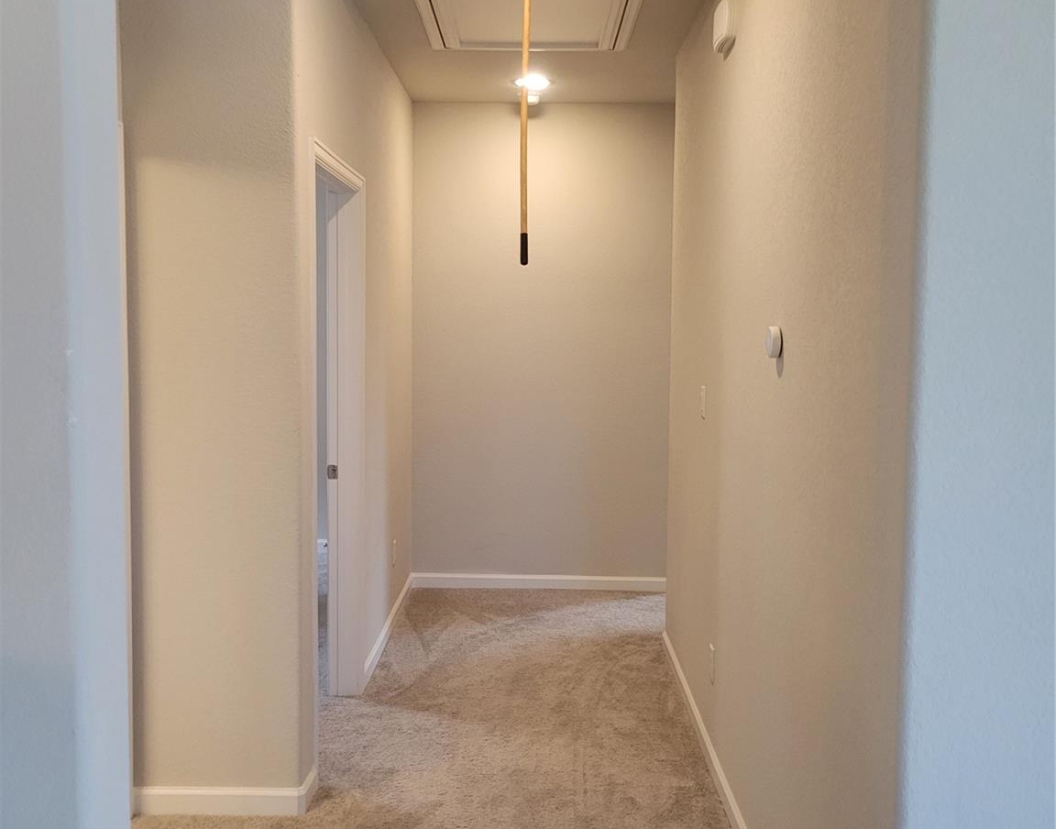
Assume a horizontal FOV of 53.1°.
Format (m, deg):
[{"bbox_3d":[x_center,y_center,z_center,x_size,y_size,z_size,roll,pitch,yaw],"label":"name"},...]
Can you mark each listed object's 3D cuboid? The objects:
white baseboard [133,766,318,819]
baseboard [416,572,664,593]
[{"bbox_3d":[-0.948,1.184,3.340,0.525,0.087,0.175,1,5,0],"label":"white baseboard"},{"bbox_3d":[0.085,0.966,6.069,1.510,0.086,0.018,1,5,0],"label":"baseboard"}]

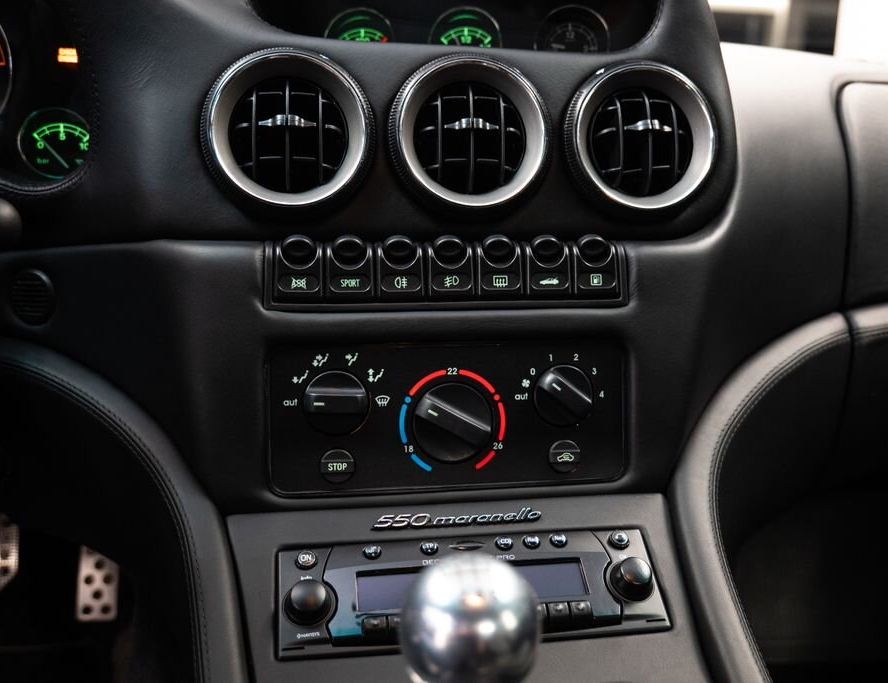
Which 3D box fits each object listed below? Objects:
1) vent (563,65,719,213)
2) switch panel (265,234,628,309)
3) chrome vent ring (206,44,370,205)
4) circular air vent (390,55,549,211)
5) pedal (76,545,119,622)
[{"bbox_3d":[0.112,-0.115,0.477,0.090,0.090,0.024,-1,-2,-9],"label":"vent"},{"bbox_3d":[0.005,-0.038,0.446,0.198,0.040,0.021,-1,-5,-9],"label":"switch panel"},{"bbox_3d":[-0.084,-0.112,0.450,0.090,0.090,0.028,-1,-2,-9],"label":"chrome vent ring"},{"bbox_3d":[0.014,-0.113,0.461,0.090,0.090,0.024,-1,-2,-9],"label":"circular air vent"},{"bbox_3d":[-0.371,0.247,0.892,0.042,0.105,0.015,-1,-25,-9],"label":"pedal"}]

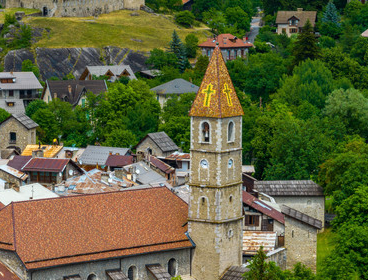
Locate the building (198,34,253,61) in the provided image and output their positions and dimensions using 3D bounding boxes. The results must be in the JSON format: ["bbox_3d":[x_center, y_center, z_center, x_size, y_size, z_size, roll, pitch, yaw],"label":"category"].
[{"bbox_3d":[11.360,-24.050,470.520,14.500,9.000,11.500,0,7,2],"label":"building"}]

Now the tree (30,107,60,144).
[{"bbox_3d":[-27.880,-2.570,350.440,5.800,7.600,5.800,0,7,0],"label":"tree"}]

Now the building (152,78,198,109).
[{"bbox_3d":[-1.270,-9.360,400.550,10.800,9.500,11.000,-2,7,-13],"label":"building"}]

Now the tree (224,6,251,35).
[{"bbox_3d":[16.050,-34.700,512.540,8.000,9.300,8.000,0,7,0],"label":"tree"}]

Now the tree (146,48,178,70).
[{"bbox_3d":[-5.820,-20.090,450.430,8.000,7.500,8.000,0,7,0],"label":"tree"}]

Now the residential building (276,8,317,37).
[{"bbox_3d":[34.130,-35.040,525.490,12.000,8.500,9.000,1,7,12],"label":"residential building"}]

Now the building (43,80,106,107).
[{"bbox_3d":[-23.920,-8.210,385.580,12.500,10.000,9.500,-2,7,-17],"label":"building"}]

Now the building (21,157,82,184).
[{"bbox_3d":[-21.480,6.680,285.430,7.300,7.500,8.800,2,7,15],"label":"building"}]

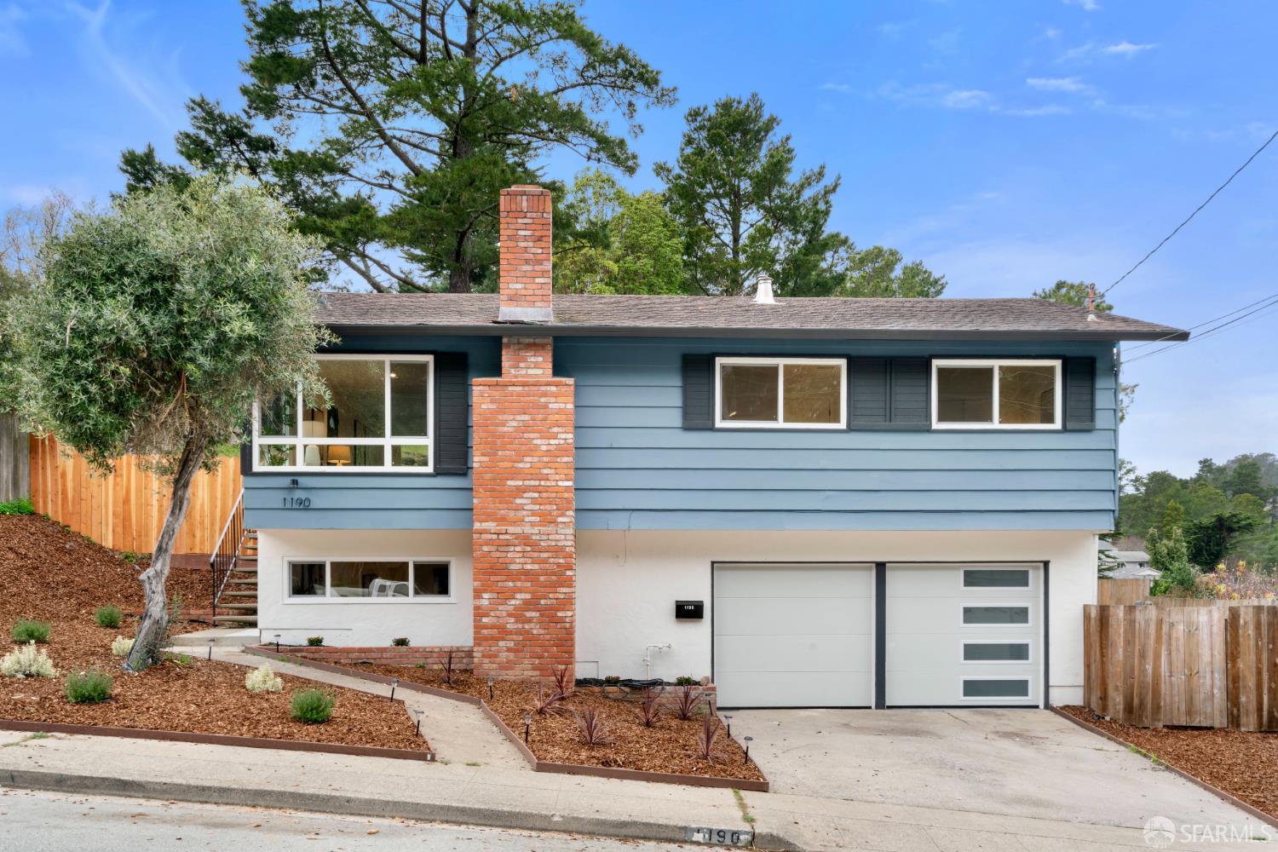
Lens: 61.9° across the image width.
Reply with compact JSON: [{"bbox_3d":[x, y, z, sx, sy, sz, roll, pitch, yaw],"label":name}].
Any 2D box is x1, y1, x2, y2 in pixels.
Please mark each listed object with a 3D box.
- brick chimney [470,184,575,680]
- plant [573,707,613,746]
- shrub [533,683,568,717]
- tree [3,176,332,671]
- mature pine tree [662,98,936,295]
[{"bbox_3d":[-1.523,0.100,14.300,1.340,6.580,0.750,0,-1,-2],"label":"brick chimney"},{"bbox_3d":[-0.465,3.077,10.900,0.420,0.420,0.420,0,-1,-2],"label":"plant"},{"bbox_3d":[-1.004,3.109,12.100,0.420,0.380,0.420,0,-1,-2],"label":"shrub"},{"bbox_3d":[-5.361,-0.028,12.100,3.700,5.600,3.500,0,-1,-2],"label":"tree"},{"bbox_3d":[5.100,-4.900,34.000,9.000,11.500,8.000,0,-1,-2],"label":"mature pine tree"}]

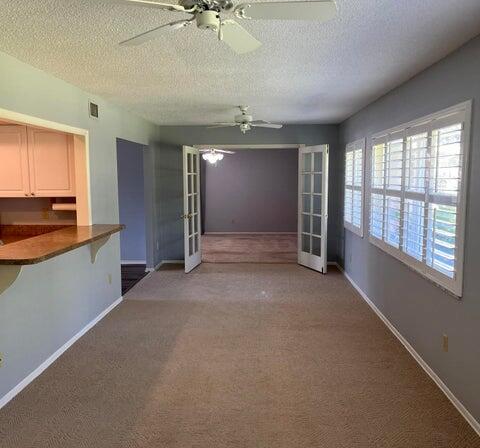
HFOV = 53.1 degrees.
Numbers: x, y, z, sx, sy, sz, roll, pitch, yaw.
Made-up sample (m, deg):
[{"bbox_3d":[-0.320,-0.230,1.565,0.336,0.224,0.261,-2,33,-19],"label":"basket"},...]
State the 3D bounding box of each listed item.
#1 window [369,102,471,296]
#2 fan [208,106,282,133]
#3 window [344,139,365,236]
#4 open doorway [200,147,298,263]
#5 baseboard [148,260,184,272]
[{"bbox_3d":[1.574,-0.294,4.516,0.091,1.289,2.801,0,6,3],"label":"window"},{"bbox_3d":[0.058,-1.325,6.110,0.995,0.331,0.995,0,6,3],"label":"fan"},{"bbox_3d":[1.686,-0.540,6.998,0.091,1.309,1.441,0,6,3],"label":"window"},{"bbox_3d":[0.170,-0.319,8.643,1.776,2.090,0.142,0,6,3],"label":"open doorway"},{"bbox_3d":[-1.240,0.726,8.372,0.629,0.080,0.782,0,6,3],"label":"baseboard"}]

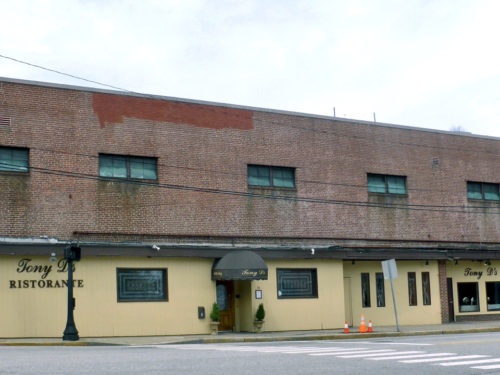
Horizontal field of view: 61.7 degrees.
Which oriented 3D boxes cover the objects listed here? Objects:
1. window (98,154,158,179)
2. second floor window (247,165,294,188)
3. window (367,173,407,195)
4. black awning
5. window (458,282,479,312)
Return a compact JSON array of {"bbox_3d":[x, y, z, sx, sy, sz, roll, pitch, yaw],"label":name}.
[{"bbox_3d":[-4.293,-0.709,14.850,1.990,0.830,0.150,3,-8,-19],"label":"window"},{"bbox_3d":[0.865,-0.419,16.550,1.990,0.830,0.150,3,-8,-19],"label":"second floor window"},{"bbox_3d":[5.990,-0.131,18.250,1.990,0.830,0.150,3,-8,-19],"label":"window"},{"bbox_3d":[-0.381,2.925,15.650,2.080,1.080,0.900,3,-8,-19],"label":"black awning"},{"bbox_3d":[10.142,5.094,19.400,1.240,1.370,0.130,3,-8,-19],"label":"window"}]

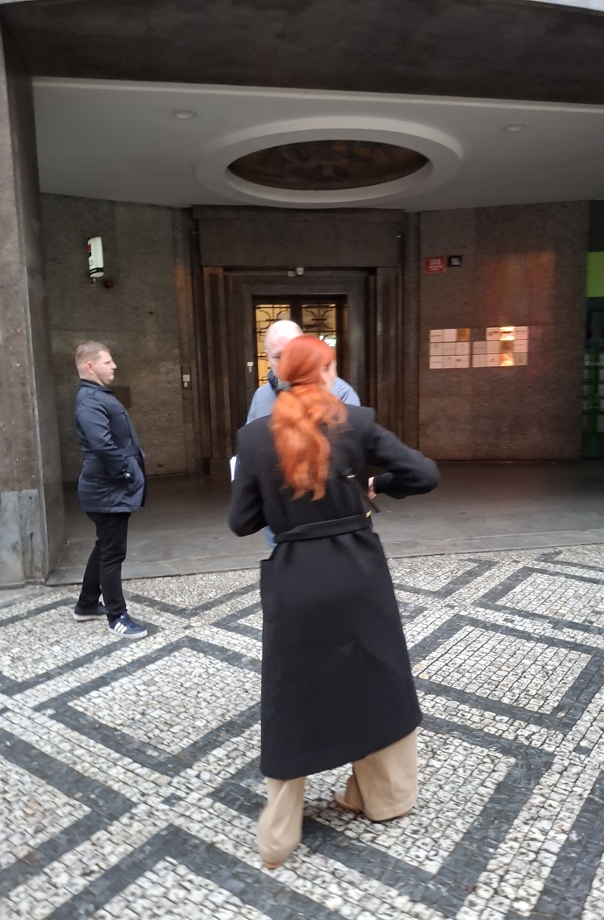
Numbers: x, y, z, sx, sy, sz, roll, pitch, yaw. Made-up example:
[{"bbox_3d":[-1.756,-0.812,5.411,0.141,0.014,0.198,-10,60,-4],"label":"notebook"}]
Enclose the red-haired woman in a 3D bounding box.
[{"bbox_3d":[0.100,0.451,2.237,0.640,1.710,0.540,-4,9,-18],"label":"red-haired woman"}]

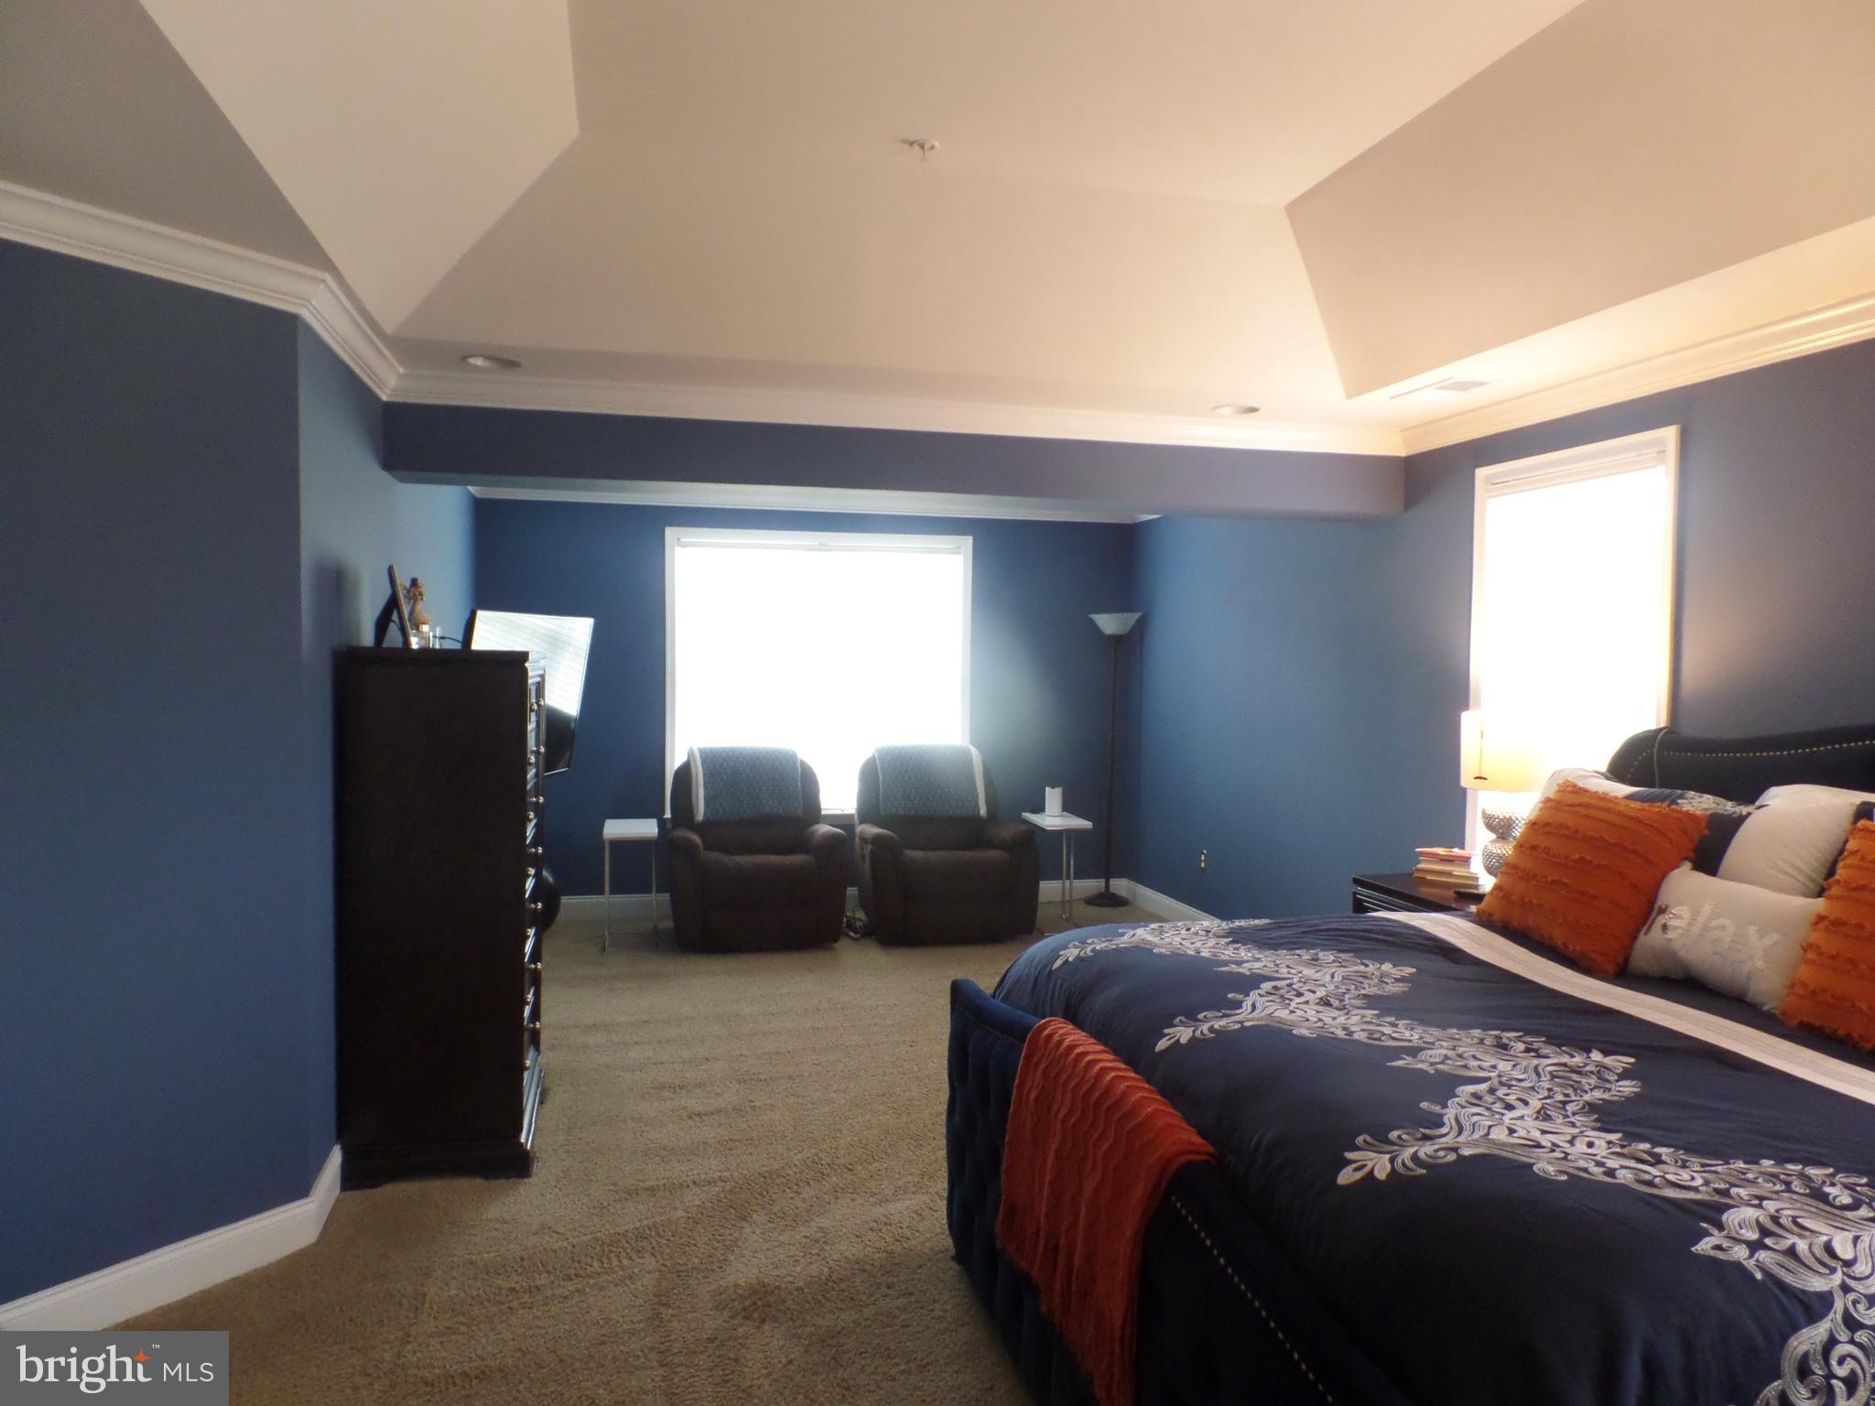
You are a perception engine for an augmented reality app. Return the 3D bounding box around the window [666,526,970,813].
[{"bbox_3d":[-0.659,-0.164,7.139,1.757,1.624,0.103,0,2,-14],"label":"window"}]

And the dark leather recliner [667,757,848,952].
[{"bbox_3d":[-0.977,0.730,6.563,0.889,0.978,0.882,0,2,-14],"label":"dark leather recliner"}]

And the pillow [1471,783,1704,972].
[{"bbox_3d":[1.602,0.408,3.065,0.140,0.448,0.448,37,-6,-20],"label":"pillow"}]

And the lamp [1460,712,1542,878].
[{"bbox_3d":[1.855,0.336,4.081,0.279,0.632,0.279,0,2,-14],"label":"lamp"}]

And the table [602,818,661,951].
[{"bbox_3d":[-1.580,0.928,6.435,0.269,0.581,0.559,0,2,-14],"label":"table"}]

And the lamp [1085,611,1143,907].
[{"bbox_3d":[1.040,0.330,7.418,0.316,1.749,0.316,0,2,0],"label":"lamp"}]

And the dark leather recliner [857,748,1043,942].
[{"bbox_3d":[0.021,0.730,6.814,0.889,0.978,0.882,0,2,-14],"label":"dark leather recliner"}]

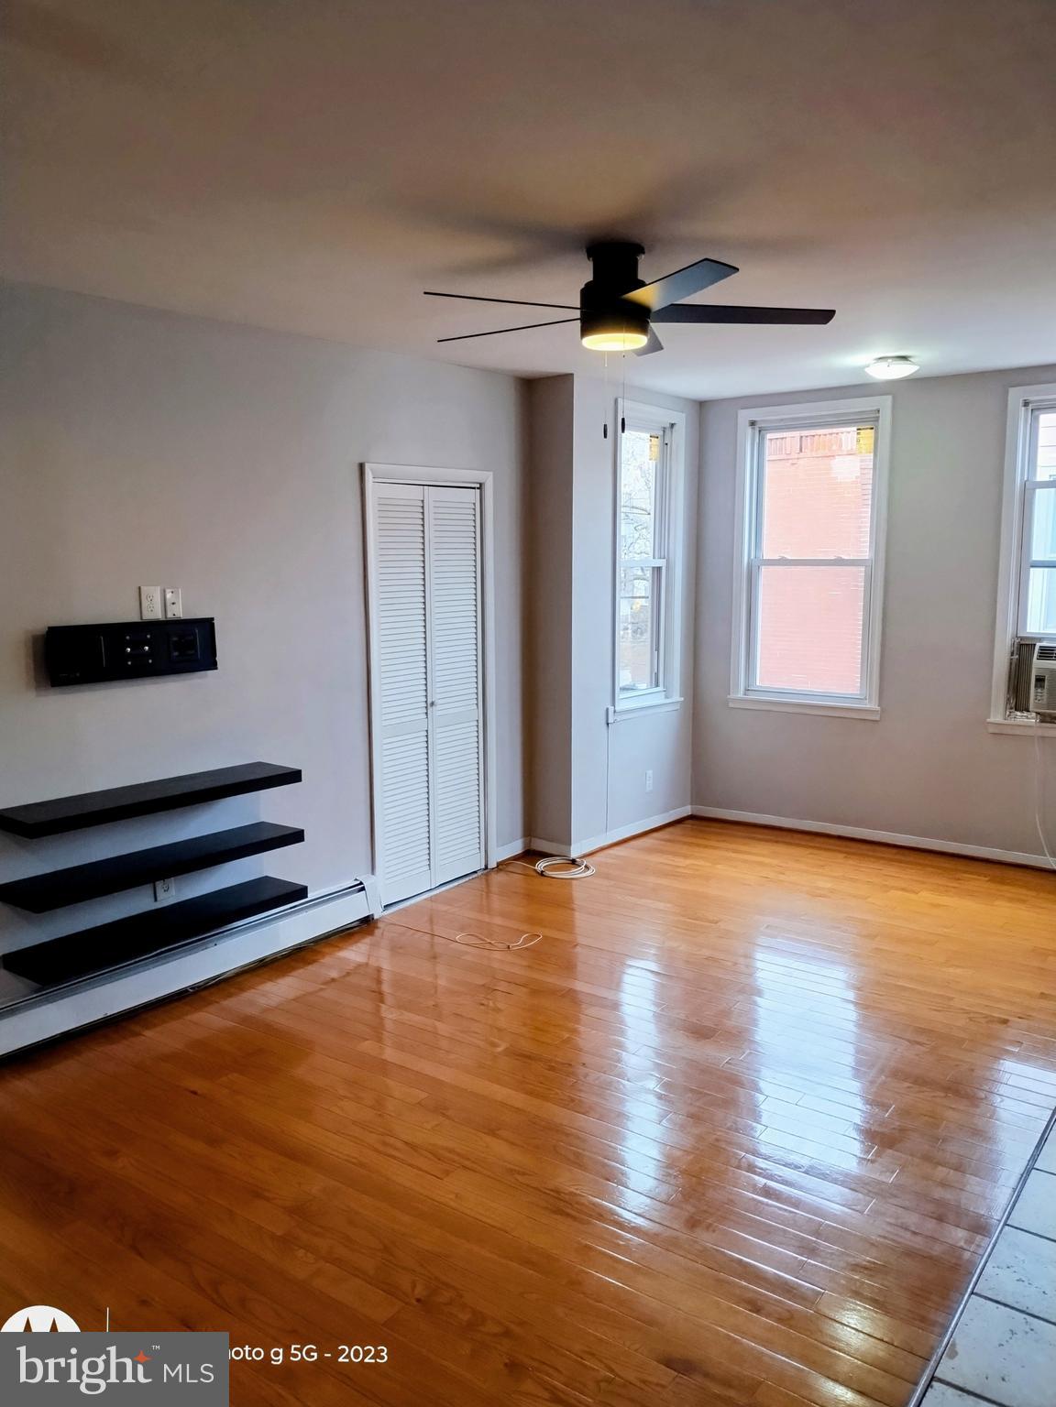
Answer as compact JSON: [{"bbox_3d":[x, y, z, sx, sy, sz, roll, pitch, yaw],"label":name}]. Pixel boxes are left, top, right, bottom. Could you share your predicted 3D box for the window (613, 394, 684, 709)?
[{"bbox_3d":[0.691,-0.854,5.997,0.130,1.750,0.720,7,11,41],"label":"window"}]

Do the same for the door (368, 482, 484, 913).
[{"bbox_3d":[-0.474,-0.058,5.132,0.045,2.015,0.755,7,11,38],"label":"door"}]

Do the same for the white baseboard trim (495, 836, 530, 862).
[{"bbox_3d":[-0.088,0.820,5.708,0.016,0.085,0.300,7,11,38],"label":"white baseboard trim"}]

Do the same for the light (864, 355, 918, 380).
[{"bbox_3d":[1.769,-1.619,4.932,0.275,0.100,0.275,3,9,19],"label":"light"}]

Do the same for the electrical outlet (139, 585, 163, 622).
[{"bbox_3d":[-1.428,-0.380,3.857,0.009,0.124,0.080,7,11,38],"label":"electrical outlet"}]

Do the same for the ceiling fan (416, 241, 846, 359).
[{"bbox_3d":[0.227,-1.225,3.056,1.250,0.300,1.290,-7,11,-36],"label":"ceiling fan"}]

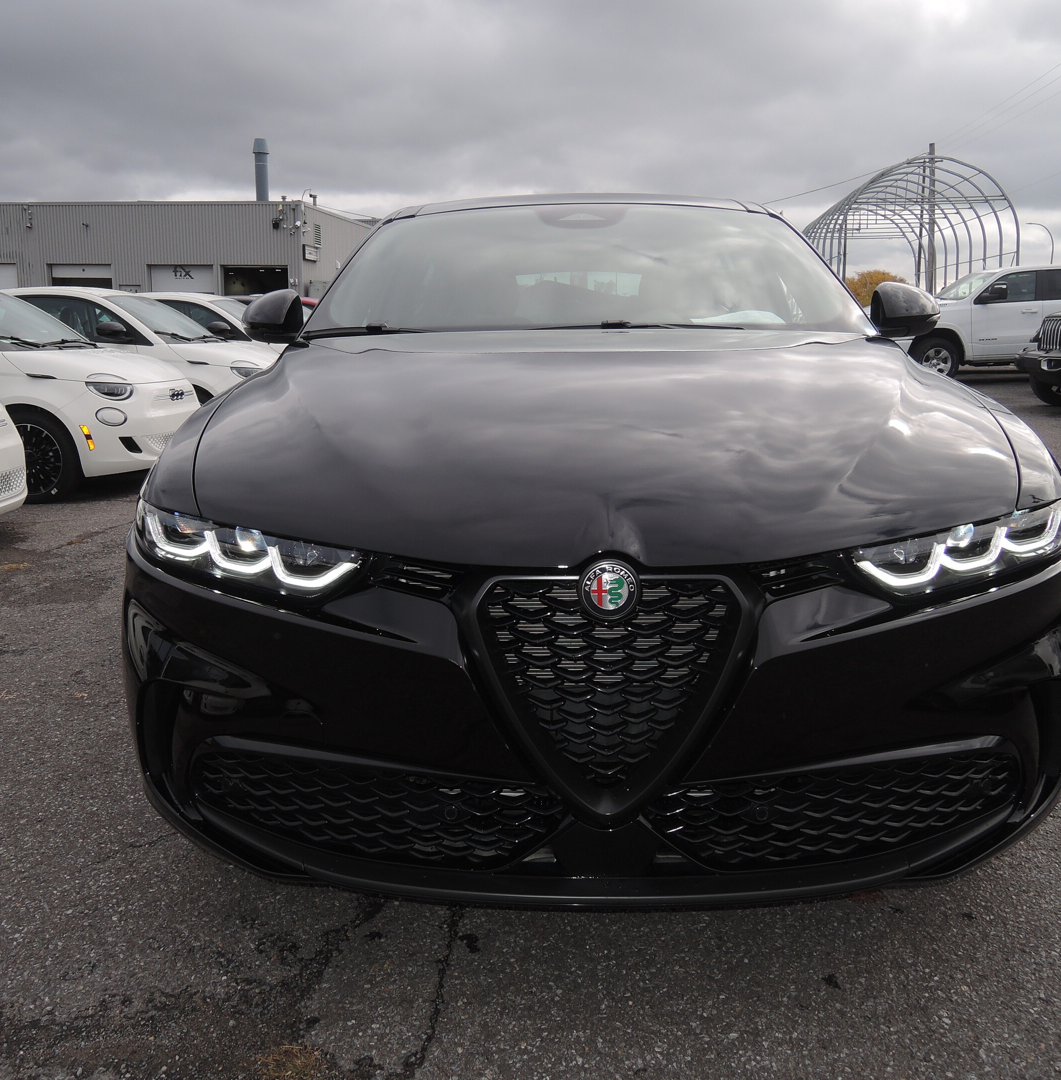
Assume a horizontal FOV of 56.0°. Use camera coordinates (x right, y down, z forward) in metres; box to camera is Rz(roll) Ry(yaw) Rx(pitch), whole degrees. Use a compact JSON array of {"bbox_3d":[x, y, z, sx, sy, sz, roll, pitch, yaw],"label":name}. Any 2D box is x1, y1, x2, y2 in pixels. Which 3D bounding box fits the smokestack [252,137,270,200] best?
[{"bbox_3d":[-12.666,-17.489,47.312,0.780,3.050,0.780,0,12,0],"label":"smokestack"}]

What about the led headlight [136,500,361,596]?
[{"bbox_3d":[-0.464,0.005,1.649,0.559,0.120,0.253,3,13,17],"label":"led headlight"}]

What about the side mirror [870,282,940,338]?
[{"bbox_3d":[1.116,-0.679,2.950,0.205,0.165,0.160,0,13,2],"label":"side mirror"}]

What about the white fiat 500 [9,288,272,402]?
[{"bbox_3d":[-4.045,-1.745,9.899,3.630,1.527,1.690,1,13,5],"label":"white fiat 500"}]

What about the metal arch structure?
[{"bbox_3d":[12.509,-9.741,35.913,5.200,5.600,14.200,1,13,7],"label":"metal arch structure"}]

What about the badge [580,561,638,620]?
[{"bbox_3d":[0.108,0.068,1.363,0.079,0.079,0.020,0,13,2],"label":"badge"}]

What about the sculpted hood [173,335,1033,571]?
[{"bbox_3d":[0.129,-0.241,1.936,1.500,0.310,1.270,0,13,2],"label":"sculpted hood"}]

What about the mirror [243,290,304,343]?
[{"bbox_3d":[-0.779,-0.678,3.021,0.205,0.165,0.160,0,13,2],"label":"mirror"}]

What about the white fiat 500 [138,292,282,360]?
[{"bbox_3d":[-3.850,-2.287,12.340,3.630,1.527,1.690,1,13,5],"label":"white fiat 500"}]

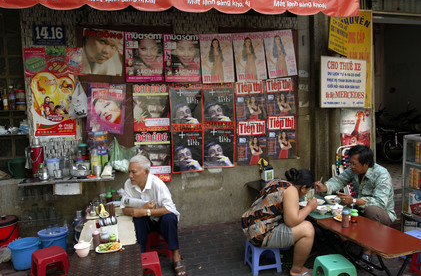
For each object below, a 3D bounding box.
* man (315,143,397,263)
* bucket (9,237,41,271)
[{"bbox_3d":[1.275,0.530,2.859,0.680,1.040,0.570,-5,4,-44],"label":"man"},{"bbox_3d":[-1.624,1.035,2.871,0.280,0.240,0.280,-2,3,0],"label":"bucket"}]

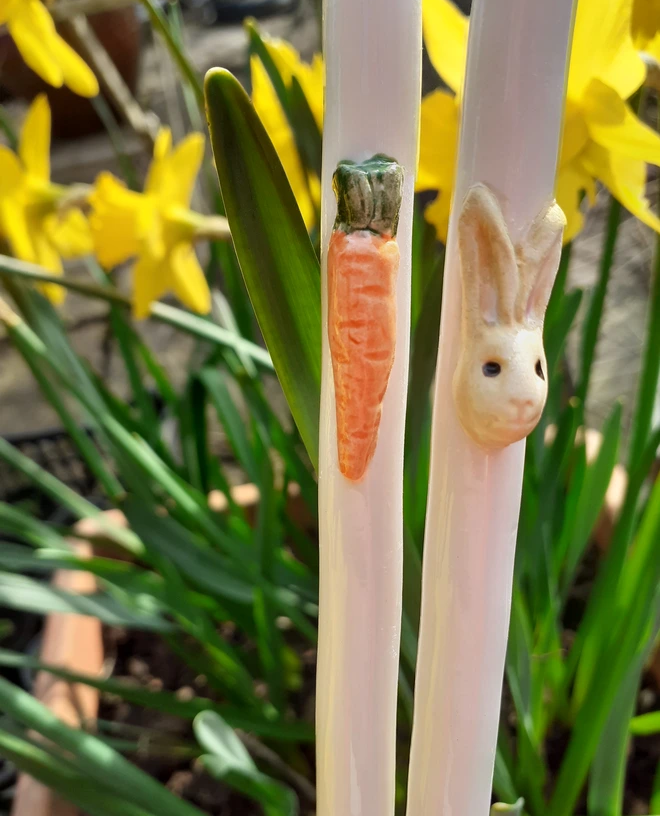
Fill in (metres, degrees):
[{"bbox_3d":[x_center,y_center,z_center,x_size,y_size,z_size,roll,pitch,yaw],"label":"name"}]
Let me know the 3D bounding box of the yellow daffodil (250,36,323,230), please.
[{"bbox_3d":[-0.012,-0.095,0.240,0.046,0.070,0.068,-3,22,-6],"label":"yellow daffodil"}]

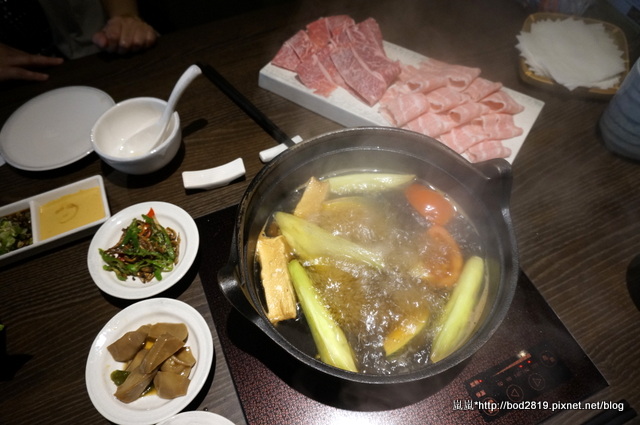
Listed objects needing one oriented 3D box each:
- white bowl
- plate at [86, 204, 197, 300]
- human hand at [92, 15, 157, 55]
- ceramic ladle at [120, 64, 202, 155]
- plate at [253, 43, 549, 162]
[{"bbox_3d":[-0.225,-0.090,0.544,0.105,0.052,0.105,-1,58,1],"label":"white bowl"},{"bbox_3d":[-0.194,0.043,0.477,0.122,0.020,0.122,-1,58,1],"label":"plate"},{"bbox_3d":[-0.302,-0.274,0.658,0.088,0.050,0.075,-23,60,-12],"label":"human hand"},{"bbox_3d":[-0.194,-0.123,0.548,0.139,0.035,0.042,-46,65,3],"label":"ceramic ladle"},{"bbox_3d":[0.106,-0.167,0.597,0.346,0.025,0.176,33,64,20],"label":"plate"}]

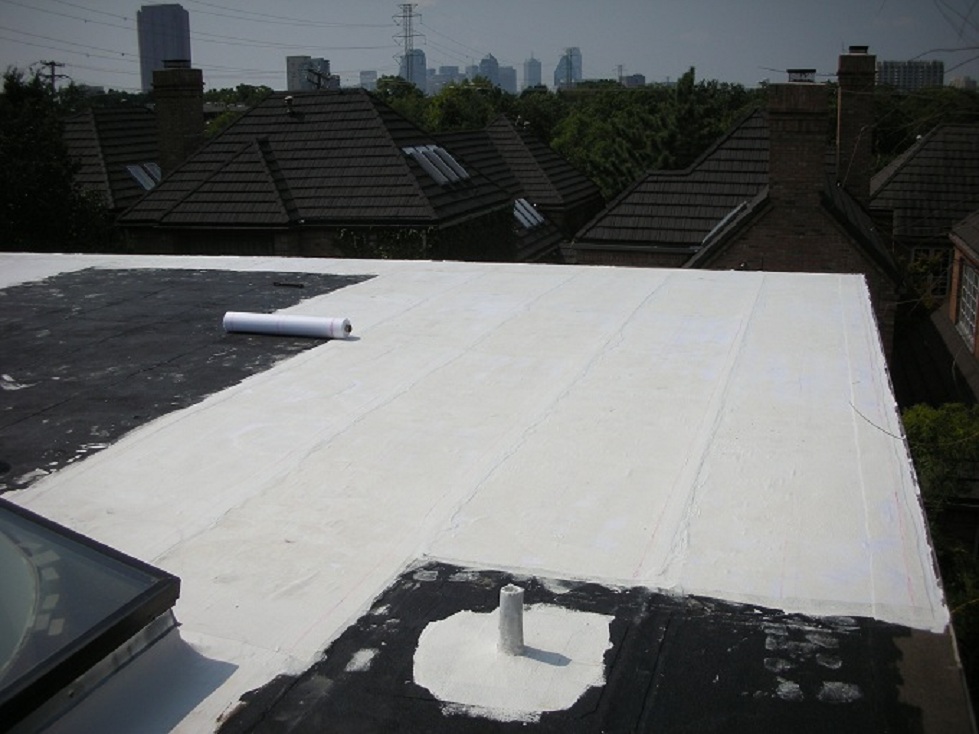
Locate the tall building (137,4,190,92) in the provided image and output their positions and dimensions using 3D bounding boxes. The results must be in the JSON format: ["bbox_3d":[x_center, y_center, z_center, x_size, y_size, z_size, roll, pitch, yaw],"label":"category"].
[{"bbox_3d":[-439.173,-408.011,1365.149,66.000,171.000,58.000,-5,15,-16],"label":"tall building"}]

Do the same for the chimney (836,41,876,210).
[{"bbox_3d":[10.493,-6.875,28.367,1.060,4.450,0.850,4,16,18],"label":"chimney"}]

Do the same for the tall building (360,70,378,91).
[{"bbox_3d":[-412.911,-955.252,3400.000,42.066,116.651,33.652,5,16,19],"label":"tall building"}]

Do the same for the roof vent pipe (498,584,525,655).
[{"bbox_3d":[0.067,0.775,3.033,0.073,0.211,0.073,-1,15,1],"label":"roof vent pipe"}]

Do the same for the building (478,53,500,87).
[{"bbox_3d":[0.153,-1009.920,3500.000,59.128,185.094,53.216,5,16,19],"label":"building"}]

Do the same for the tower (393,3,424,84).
[{"bbox_3d":[-19.730,-73.570,250.793,8.500,34.500,3.500,-2,15,-4],"label":"tower"}]

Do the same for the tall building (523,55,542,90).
[{"bbox_3d":[174.677,-1156.292,4000.000,59.013,215.623,53.111,5,16,19],"label":"tall building"}]

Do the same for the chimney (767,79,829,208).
[{"bbox_3d":[5.903,-4.259,18.900,1.060,2.300,0.880,5,16,18],"label":"chimney"}]

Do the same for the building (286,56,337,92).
[{"bbox_3d":[-185.676,-290.108,1044.820,50.000,70.000,36.000,-3,15,-9],"label":"building"}]

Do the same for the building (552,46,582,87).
[{"bbox_3d":[294.256,-1078.307,3700.000,86.438,216.275,69.150,5,16,19],"label":"building"}]

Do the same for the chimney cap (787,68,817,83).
[{"bbox_3d":[5.965,-5.555,18.900,0.510,0.222,0.459,5,16,18],"label":"chimney cap"}]

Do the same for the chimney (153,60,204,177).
[{"bbox_3d":[-9.095,-7.205,29.000,0.980,3.350,0.980,5,16,18],"label":"chimney"}]

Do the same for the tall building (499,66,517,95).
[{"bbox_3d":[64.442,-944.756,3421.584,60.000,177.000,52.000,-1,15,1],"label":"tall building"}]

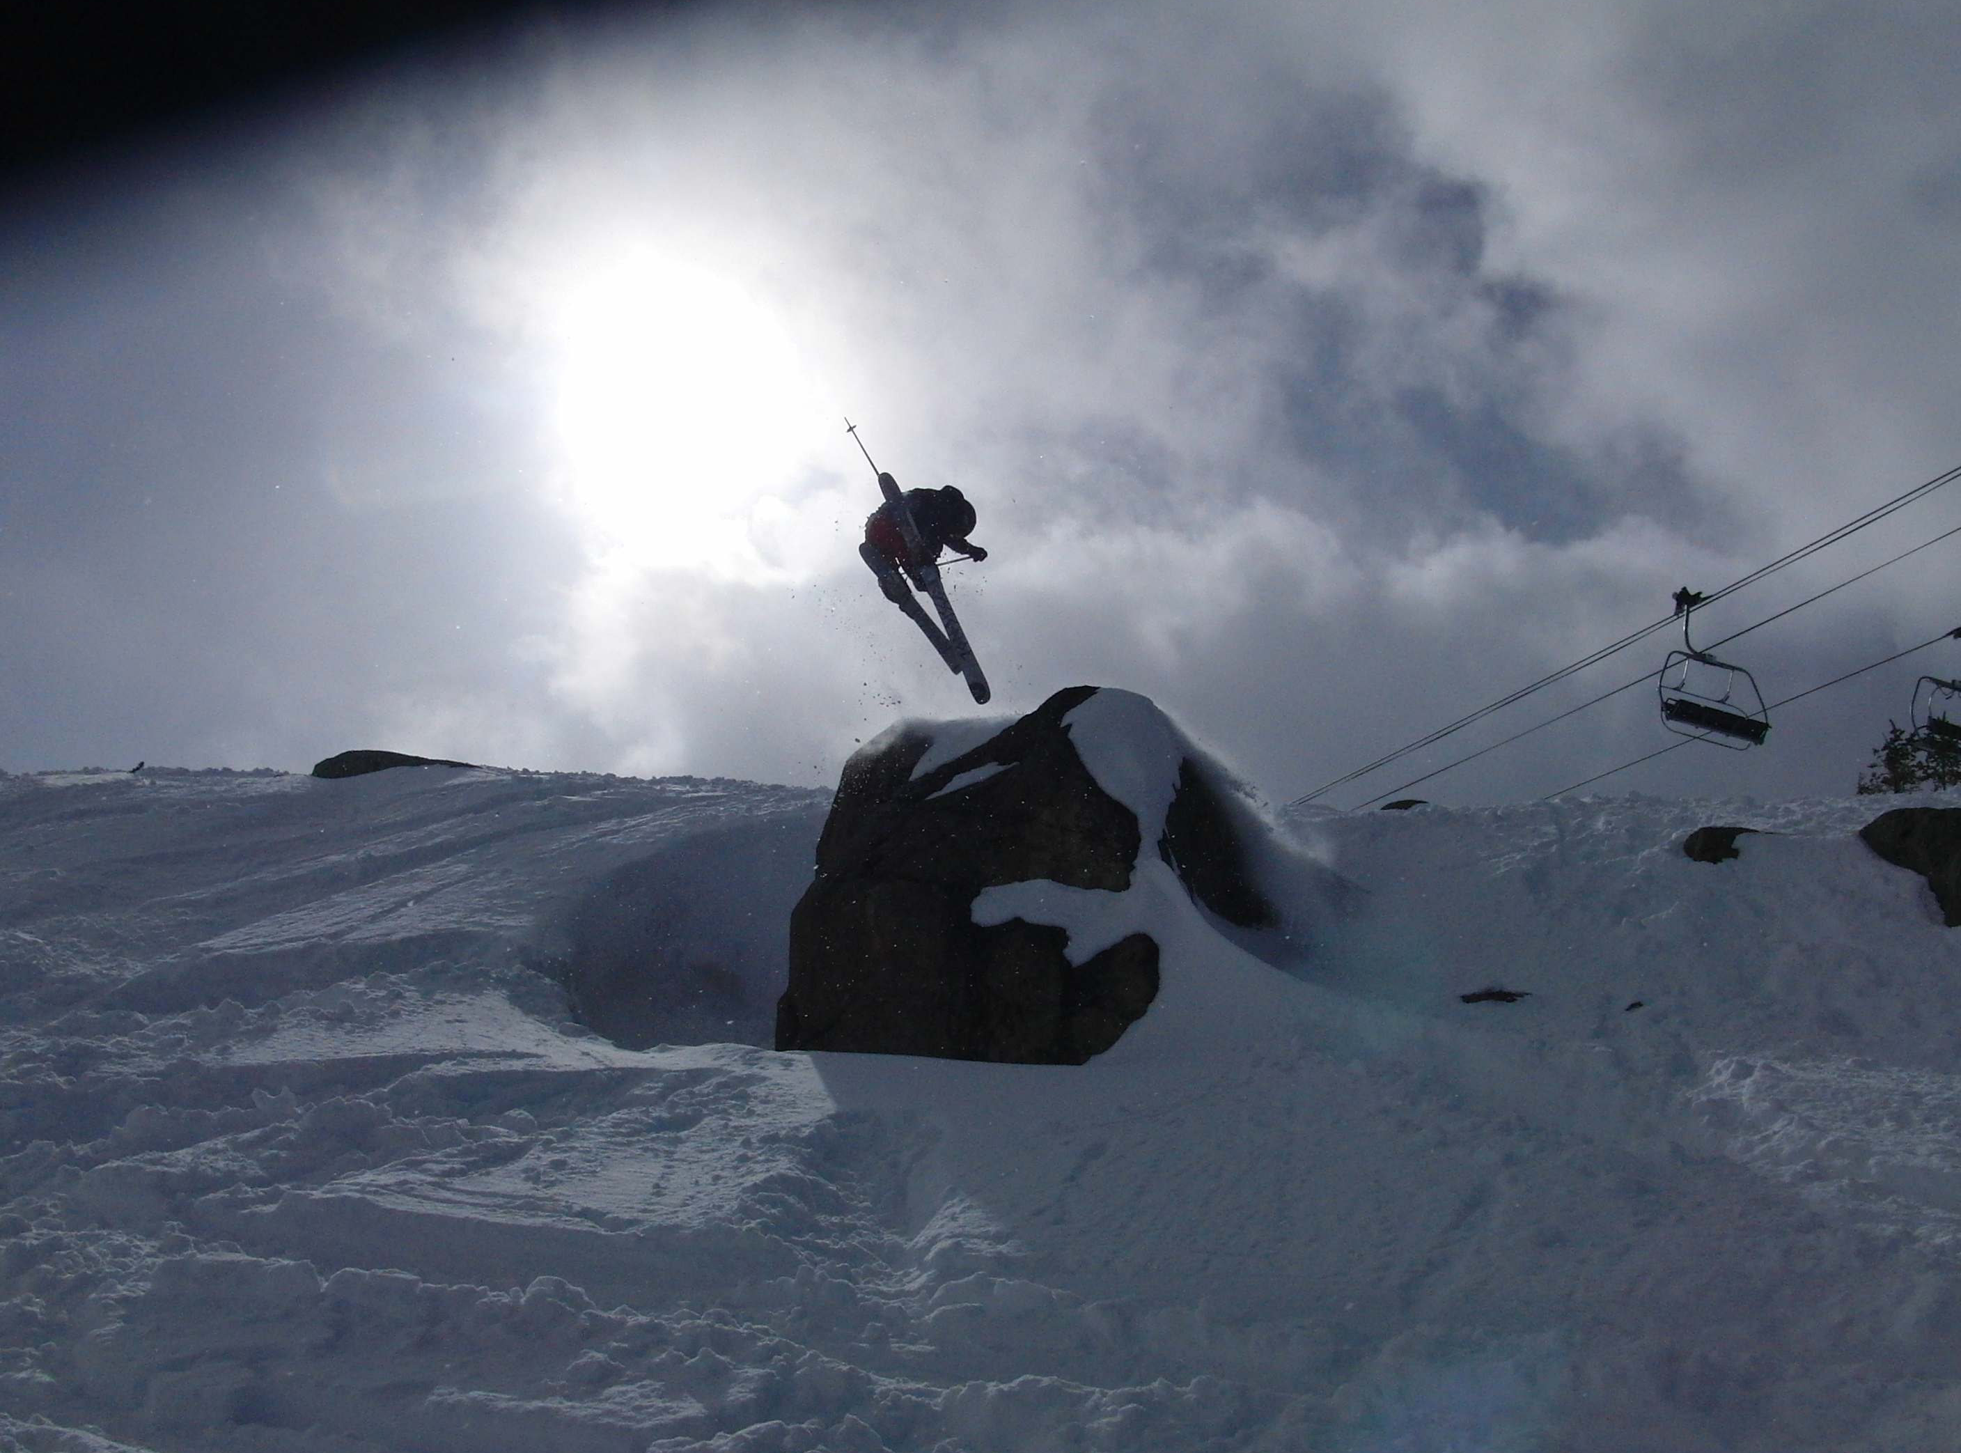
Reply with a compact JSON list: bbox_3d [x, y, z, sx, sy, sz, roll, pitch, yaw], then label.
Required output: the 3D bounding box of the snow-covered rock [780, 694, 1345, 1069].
[{"bbox_3d":[0.540,1.000,13.900,3.600,2.500,2.900,0,-14,6],"label":"snow-covered rock"}]

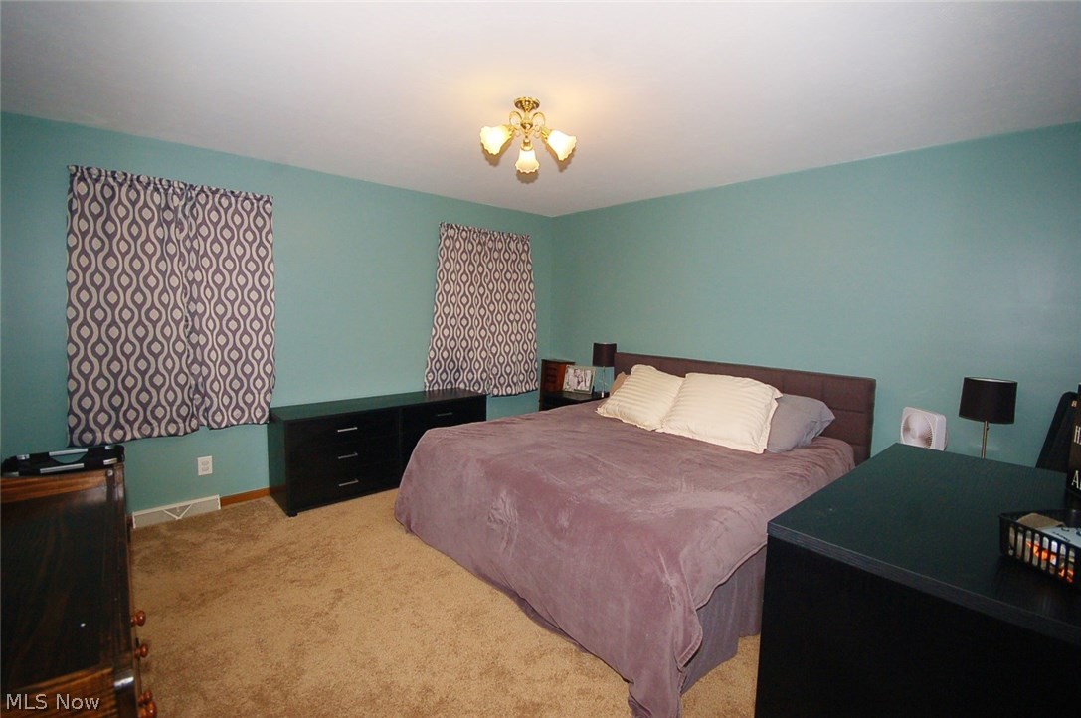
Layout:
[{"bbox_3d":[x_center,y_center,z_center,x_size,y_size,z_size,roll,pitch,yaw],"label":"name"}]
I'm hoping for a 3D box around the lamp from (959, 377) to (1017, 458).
[{"bbox_3d":[2.273,0.365,2.306,0.210,0.510,0.210,-5,9,-41],"label":"lamp"}]

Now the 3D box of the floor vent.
[{"bbox_3d":[-2.408,1.024,3.002,0.450,0.095,0.050,-5,9,-41],"label":"floor vent"}]

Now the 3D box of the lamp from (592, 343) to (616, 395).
[{"bbox_3d":[0.593,0.106,4.195,0.215,0.510,0.215,1,7,0],"label":"lamp"}]

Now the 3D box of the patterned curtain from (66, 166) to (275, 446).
[{"bbox_3d":[-2.303,-0.304,2.886,1.050,1.600,0.090,-5,9,-41],"label":"patterned curtain"}]

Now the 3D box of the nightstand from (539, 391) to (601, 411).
[{"bbox_3d":[0.349,0.644,4.481,0.450,0.626,0.580,-5,9,-41],"label":"nightstand"}]

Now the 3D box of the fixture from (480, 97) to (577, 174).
[{"bbox_3d":[-0.069,-1.079,2.191,0.430,0.315,0.410,1,7,-2],"label":"fixture"}]

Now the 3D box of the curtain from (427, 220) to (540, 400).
[{"bbox_3d":[-0.525,-0.438,4.410,1.250,1.630,0.100,-5,9,-41],"label":"curtain"}]

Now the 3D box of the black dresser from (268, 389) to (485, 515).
[{"bbox_3d":[-1.235,0.676,3.734,1.600,0.666,0.410,-5,9,-41],"label":"black dresser"}]

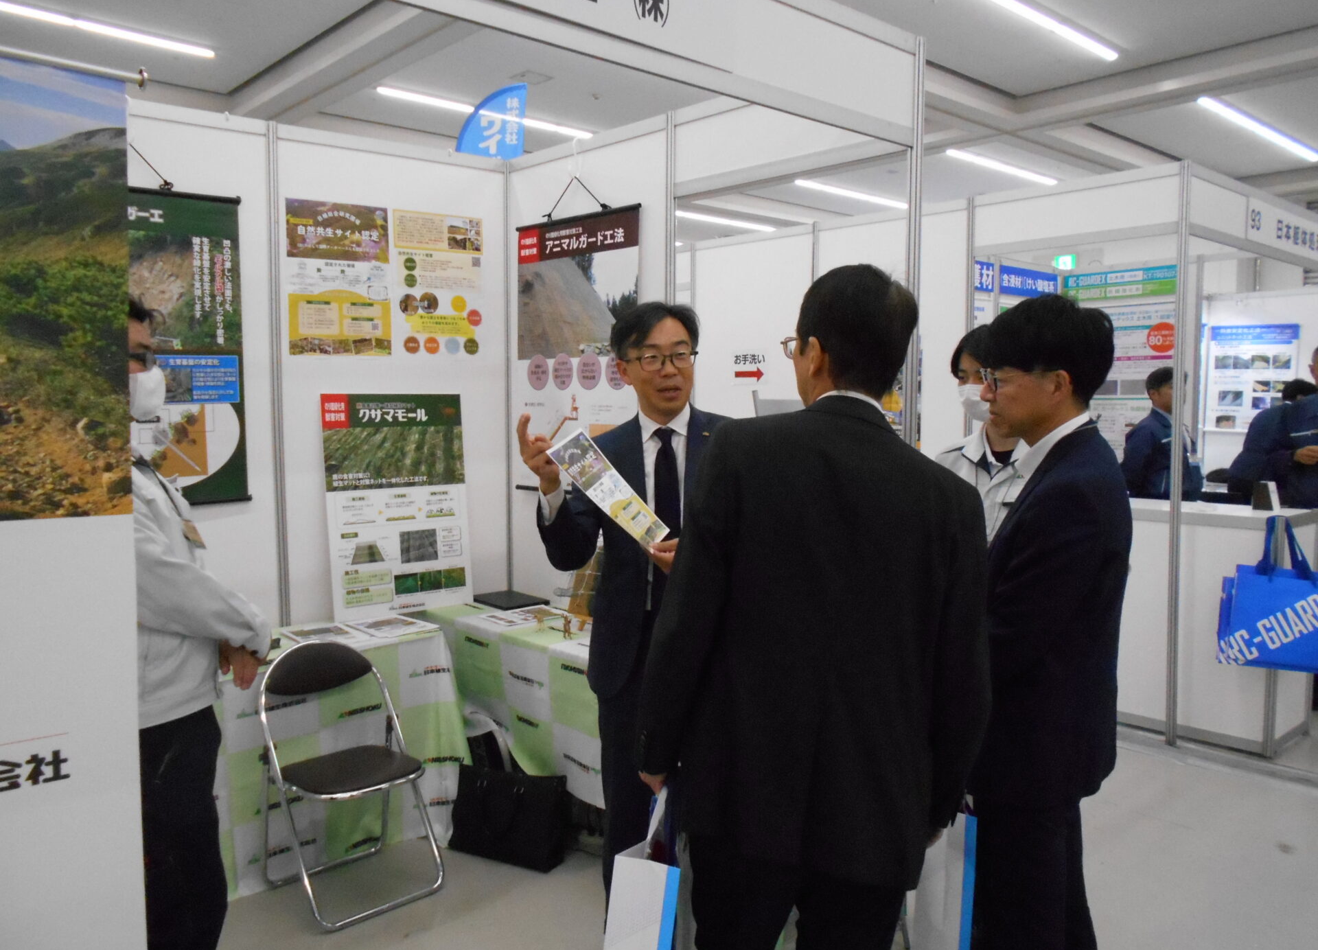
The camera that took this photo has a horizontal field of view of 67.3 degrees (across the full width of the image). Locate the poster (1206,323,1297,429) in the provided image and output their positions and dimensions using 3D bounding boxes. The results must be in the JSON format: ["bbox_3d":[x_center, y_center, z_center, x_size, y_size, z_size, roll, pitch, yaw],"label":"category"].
[{"bbox_3d":[5.563,-0.903,9.296,0.020,1.000,0.750,-5,7,-42],"label":"poster"}]

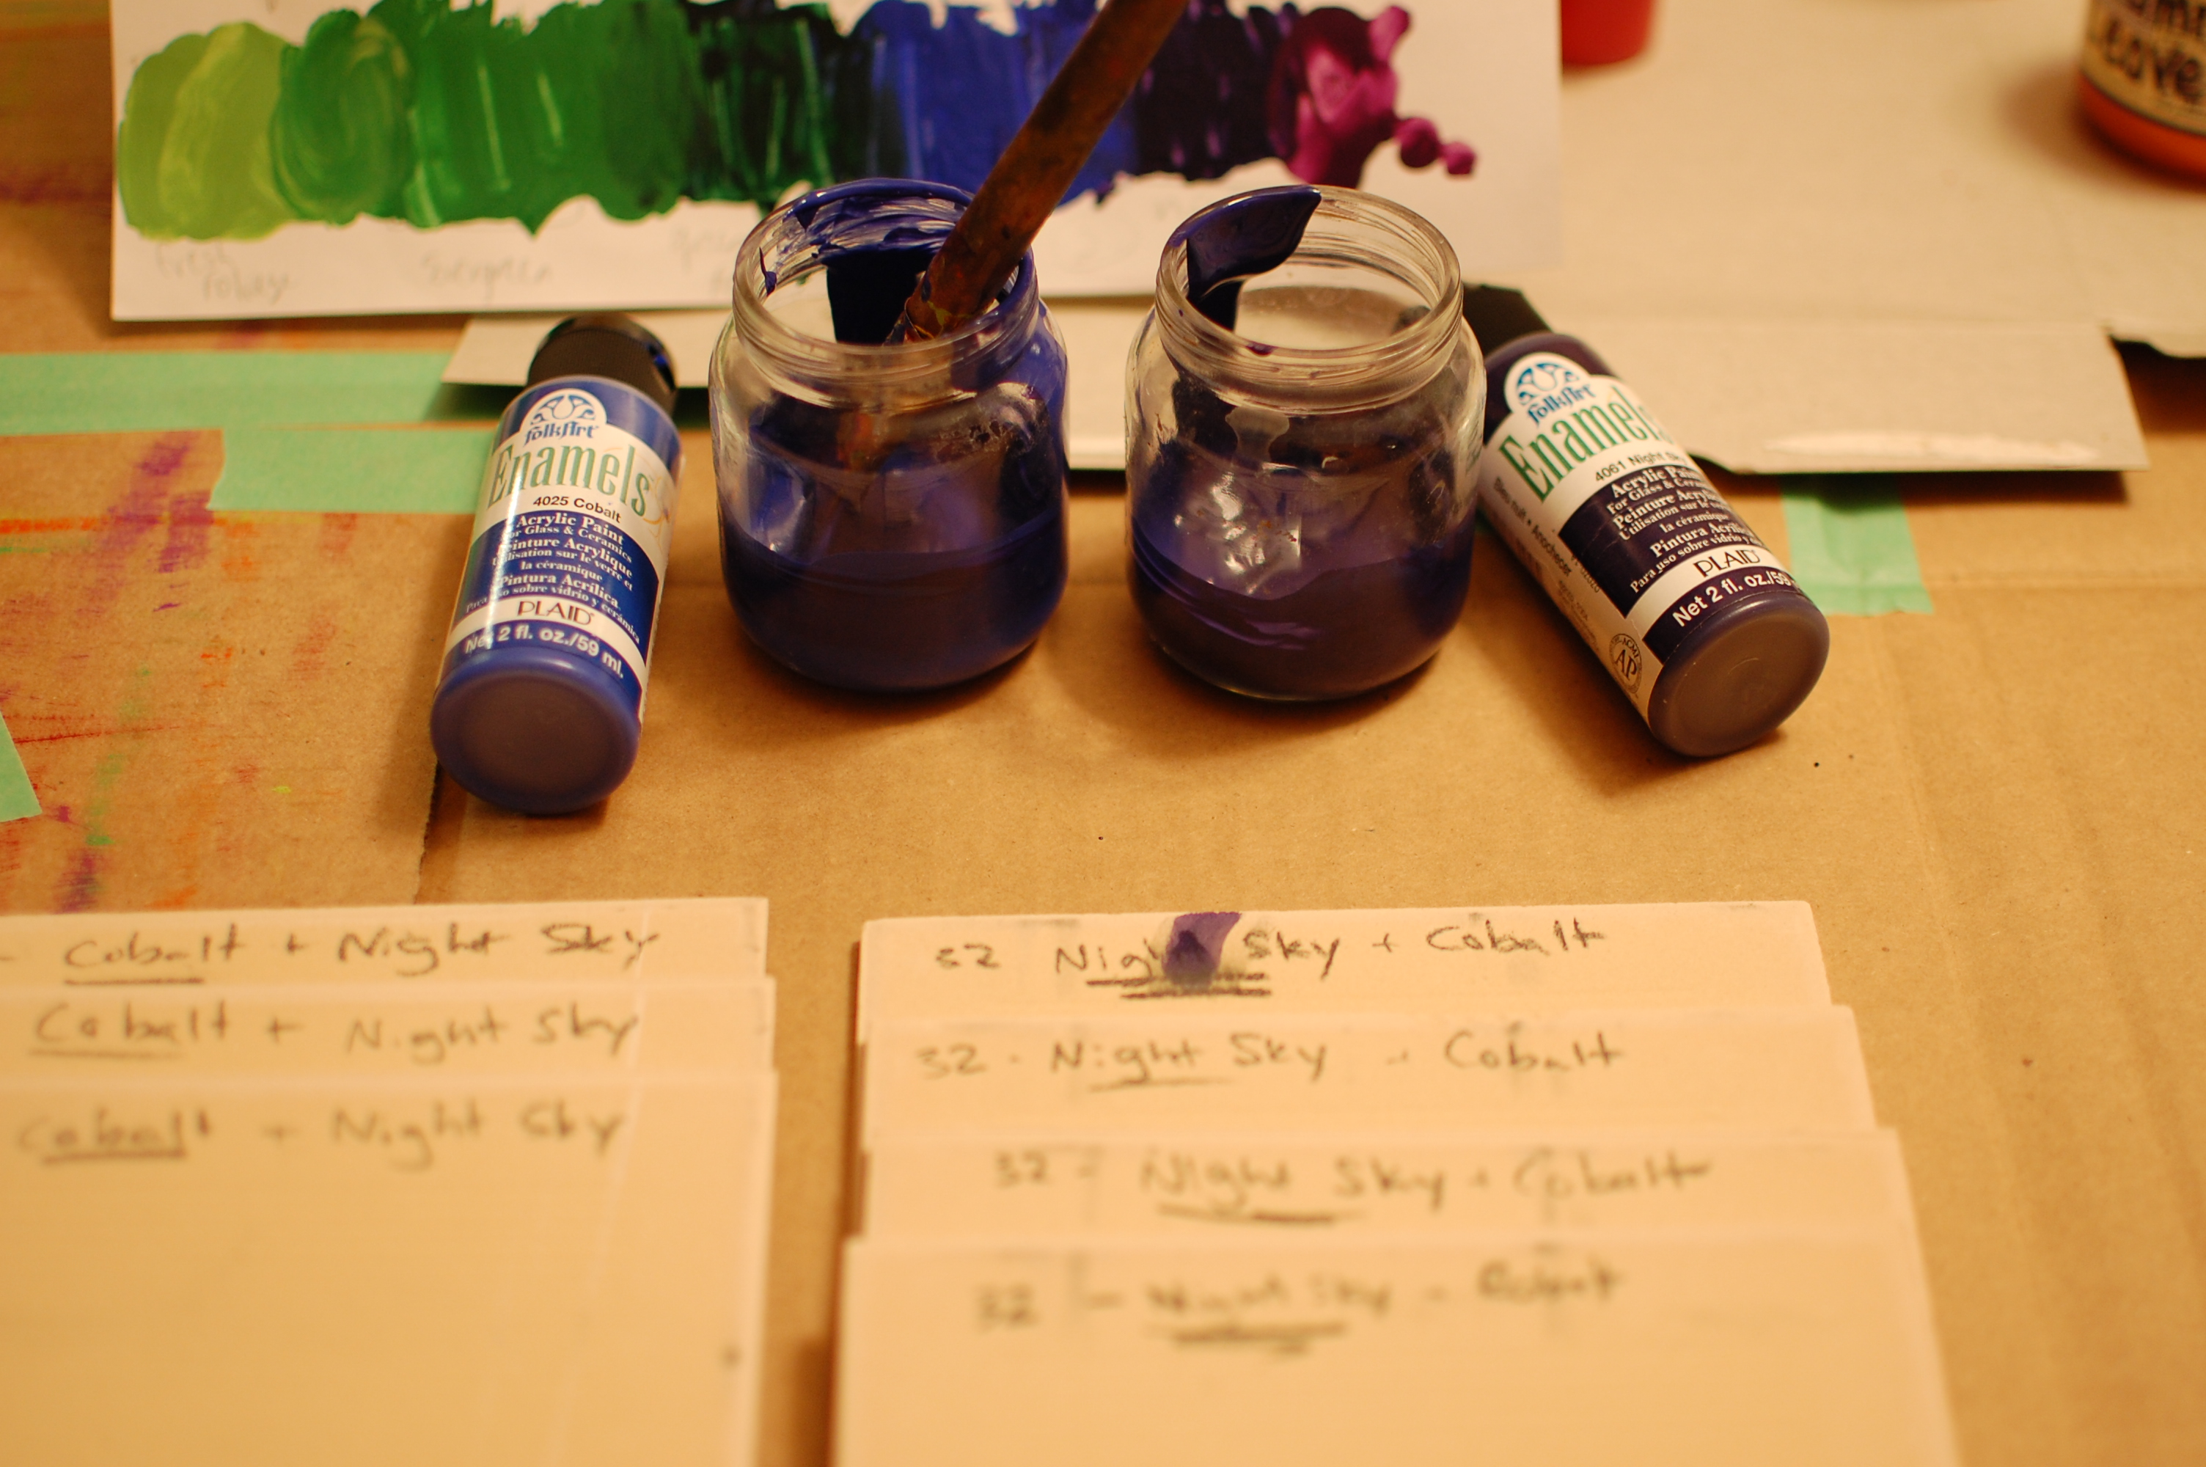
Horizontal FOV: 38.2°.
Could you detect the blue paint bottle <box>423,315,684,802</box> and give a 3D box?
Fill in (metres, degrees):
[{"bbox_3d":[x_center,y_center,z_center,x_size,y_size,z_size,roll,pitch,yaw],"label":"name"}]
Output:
[{"bbox_3d":[-0.094,-0.033,0.564,0.034,0.034,0.106,5,43,-4],"label":"blue paint bottle"}]

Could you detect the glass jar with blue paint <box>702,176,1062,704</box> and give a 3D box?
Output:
[{"bbox_3d":[-0.037,-0.052,0.555,0.062,0.074,0.062,0,43,0],"label":"glass jar with blue paint"}]

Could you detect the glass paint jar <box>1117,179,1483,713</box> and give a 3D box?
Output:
[{"bbox_3d":[0.035,-0.051,0.554,0.062,0.074,0.062,0,43,0],"label":"glass paint jar"}]

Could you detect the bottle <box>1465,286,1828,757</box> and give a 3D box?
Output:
[{"bbox_3d":[0.090,-0.041,0.573,0.034,0.034,0.106,-15,45,-16],"label":"bottle"}]

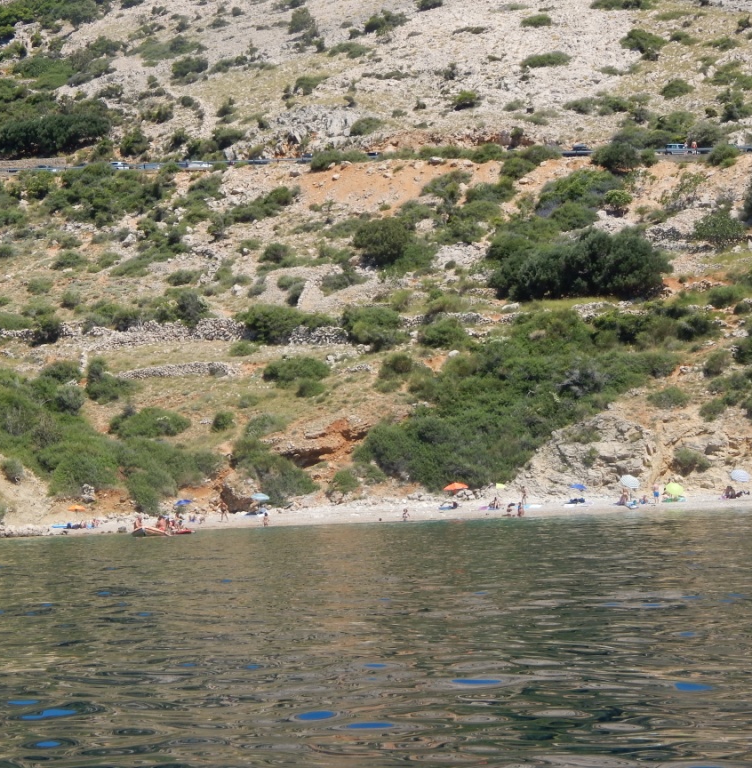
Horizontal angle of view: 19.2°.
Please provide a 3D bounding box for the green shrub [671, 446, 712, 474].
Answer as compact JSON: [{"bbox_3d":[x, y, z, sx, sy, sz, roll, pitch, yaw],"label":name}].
[{"bbox_3d":[27.347,6.707,192.000,3.380,2.120,2.600,-3,-3,8],"label":"green shrub"}]

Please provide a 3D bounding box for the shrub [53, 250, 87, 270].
[{"bbox_3d":[-38.070,-15.300,276.000,3.860,2.110,3.280,-2,-3,0],"label":"shrub"}]

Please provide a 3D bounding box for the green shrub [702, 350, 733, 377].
[{"bbox_3d":[35.860,-2.150,233.000,2.940,2.520,2.650,-2,-3,0],"label":"green shrub"}]

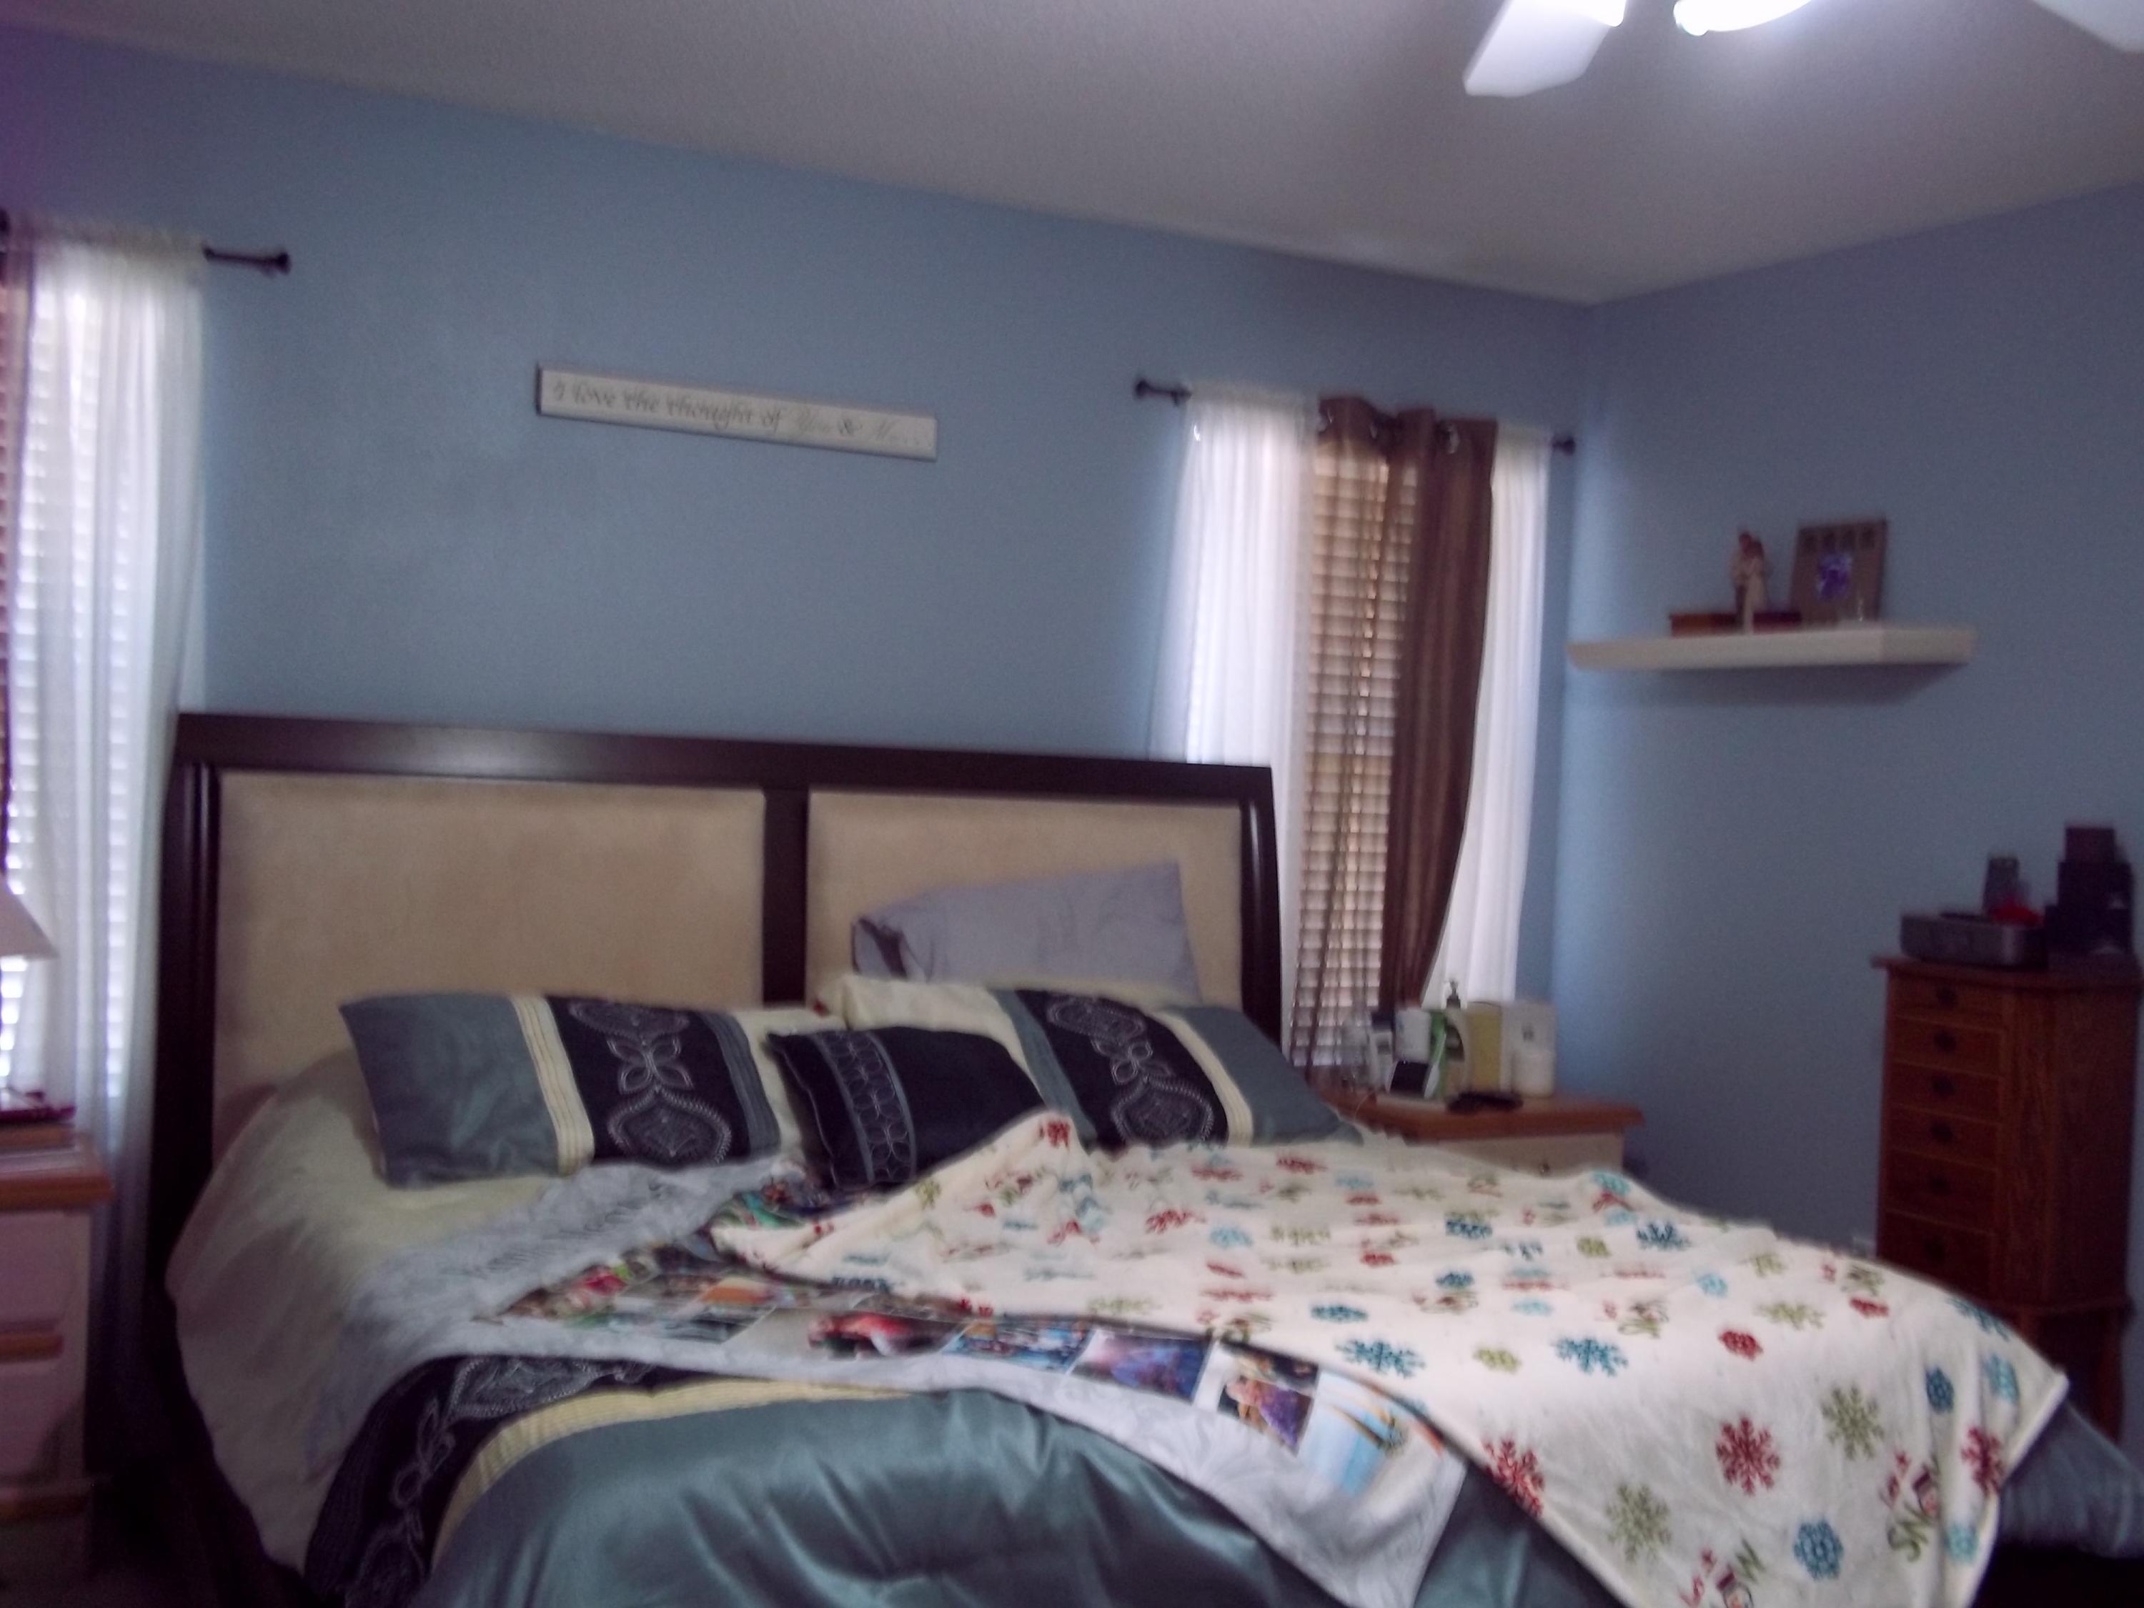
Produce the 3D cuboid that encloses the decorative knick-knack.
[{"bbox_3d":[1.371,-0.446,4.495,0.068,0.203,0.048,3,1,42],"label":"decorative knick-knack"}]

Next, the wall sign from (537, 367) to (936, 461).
[{"bbox_3d":[-0.627,-0.741,4.272,0.790,0.087,0.030,2,1,-28],"label":"wall sign"}]

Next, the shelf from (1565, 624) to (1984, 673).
[{"bbox_3d":[1.405,-0.311,4.567,0.246,0.062,0.866,-1,3,-28],"label":"shelf"}]

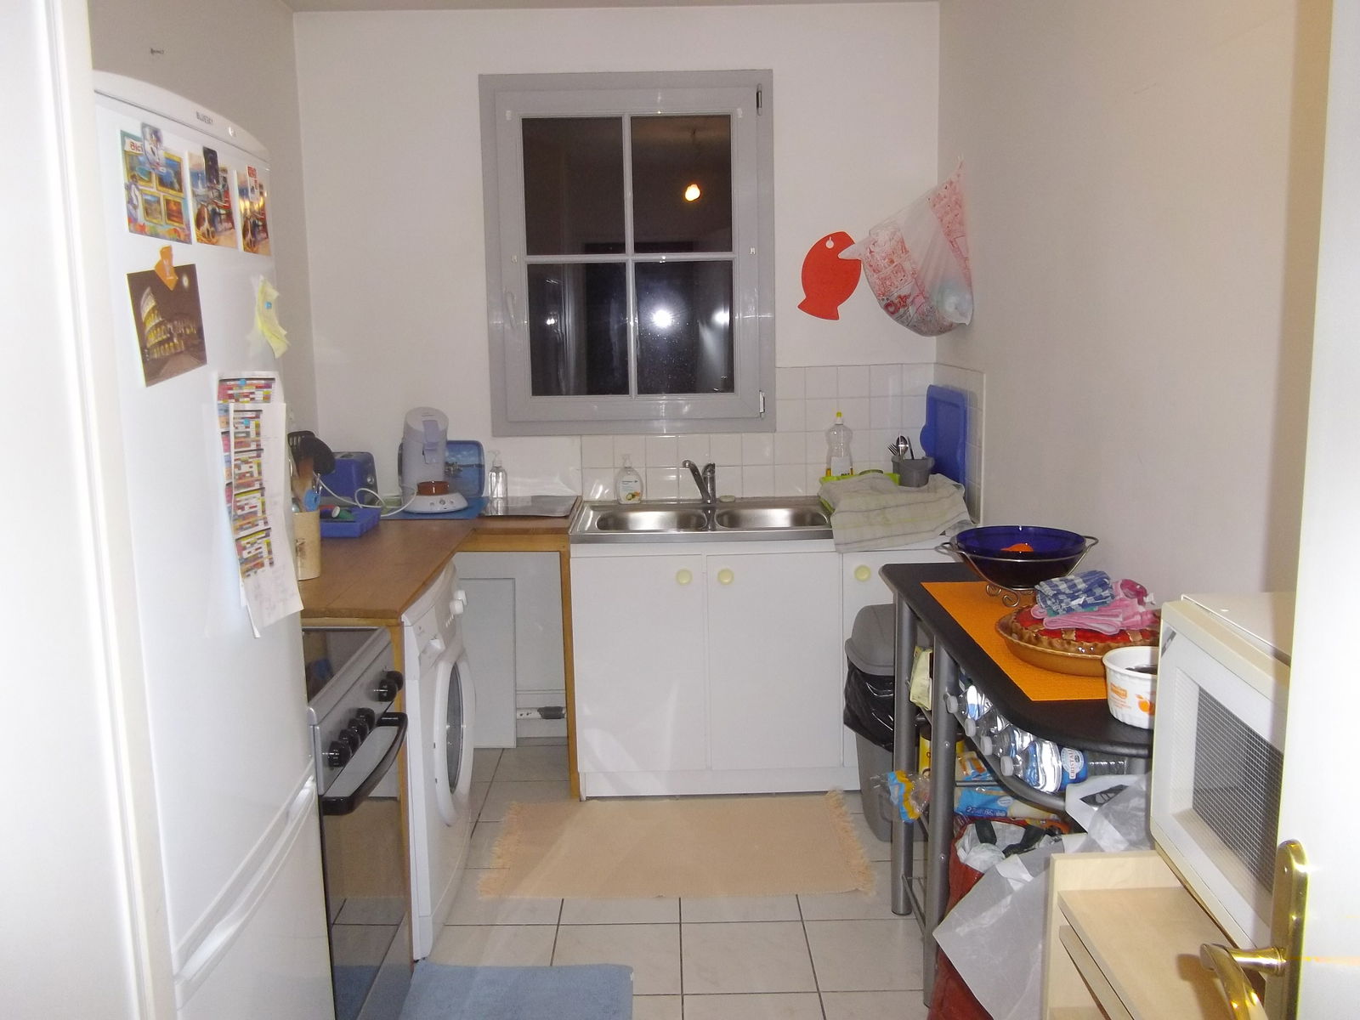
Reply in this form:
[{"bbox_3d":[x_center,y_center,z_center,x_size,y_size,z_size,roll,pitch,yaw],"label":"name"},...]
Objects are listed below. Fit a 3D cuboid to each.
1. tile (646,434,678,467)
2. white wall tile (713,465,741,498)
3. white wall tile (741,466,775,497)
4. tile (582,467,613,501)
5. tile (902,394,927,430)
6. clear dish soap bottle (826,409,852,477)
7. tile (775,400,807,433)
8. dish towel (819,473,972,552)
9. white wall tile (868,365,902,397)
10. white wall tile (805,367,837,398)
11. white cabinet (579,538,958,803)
[{"bbox_3d":[-0.062,-0.203,3.617,0.109,0.109,0.010,-1,8,-1],"label":"tile"},{"bbox_3d":[0.162,-0.099,3.692,0.108,0.108,0.010,-1,8,-1],"label":"white wall tile"},{"bbox_3d":[0.273,-0.101,3.693,0.108,0.108,0.010,-1,8,-1],"label":"white wall tile"},{"bbox_3d":[-0.279,-0.086,3.631,0.109,0.109,0.010,-1,8,-1],"label":"tile"},{"bbox_3d":[0.827,-0.338,3.678,0.109,0.109,0.008,-1,9,-1],"label":"tile"},{"bbox_3d":[0.540,-0.197,3.596,0.089,0.275,0.062,-1,8,-1],"label":"clear dish soap bottle"},{"bbox_3d":[0.381,-0.323,3.662,0.108,0.108,0.010,-1,8,-1],"label":"tile"},{"bbox_3d":[0.663,-0.004,3.315,0.455,0.192,0.404,-1,8,-1],"label":"dish towel"},{"bbox_3d":[0.699,-0.436,3.595,0.109,0.109,0.010,-1,8,-1],"label":"white wall tile"},{"bbox_3d":[0.490,-0.435,3.647,0.108,0.108,0.010,-1,8,-1],"label":"white wall tile"},{"bbox_3d":[0.273,0.457,3.467,1.187,0.812,0.492,-1,8,-1],"label":"white cabinet"}]

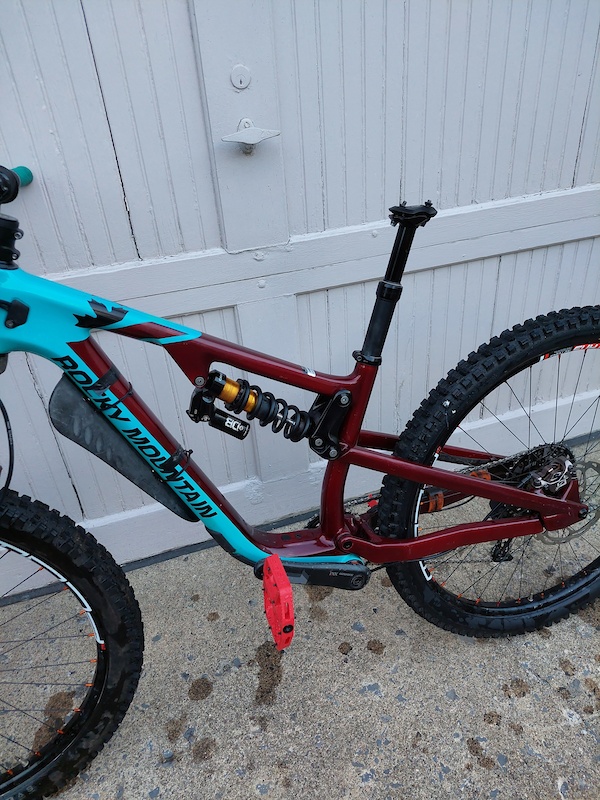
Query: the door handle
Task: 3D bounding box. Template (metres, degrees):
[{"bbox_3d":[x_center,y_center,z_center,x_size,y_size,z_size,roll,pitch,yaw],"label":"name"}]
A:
[{"bbox_3d":[-0.096,-0.504,1.063,0.116,0.063,0.052,-13,32,-14],"label":"door handle"}]

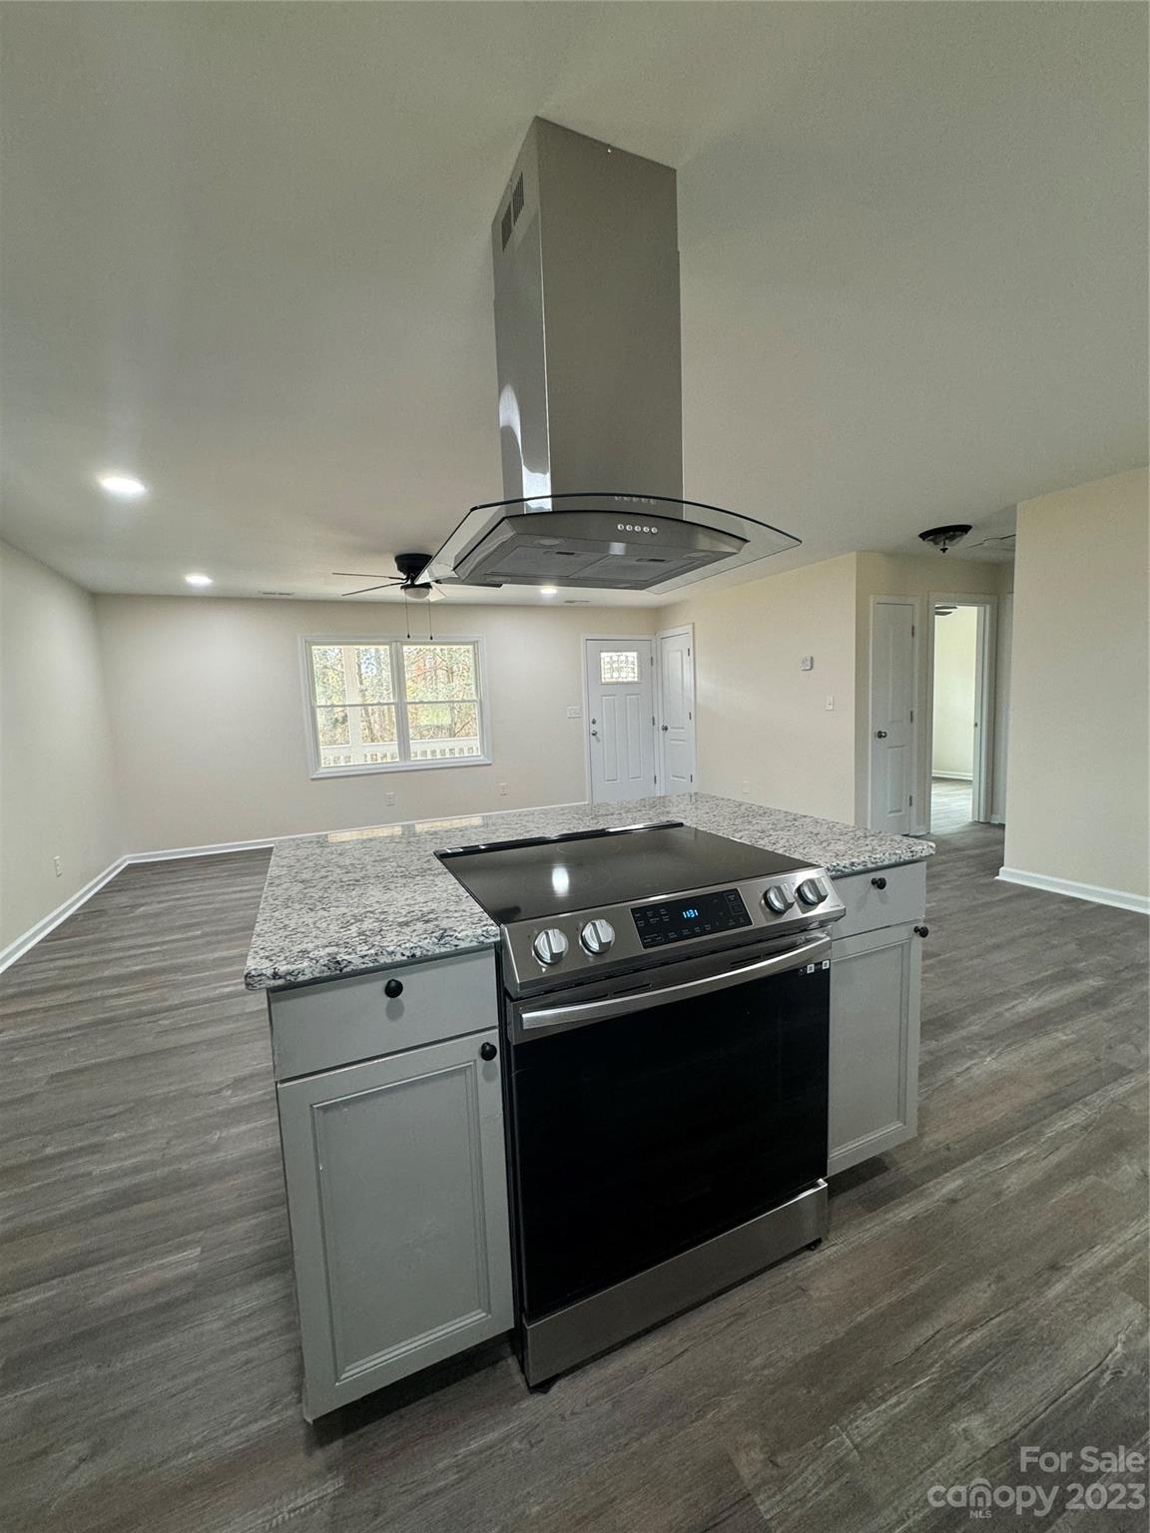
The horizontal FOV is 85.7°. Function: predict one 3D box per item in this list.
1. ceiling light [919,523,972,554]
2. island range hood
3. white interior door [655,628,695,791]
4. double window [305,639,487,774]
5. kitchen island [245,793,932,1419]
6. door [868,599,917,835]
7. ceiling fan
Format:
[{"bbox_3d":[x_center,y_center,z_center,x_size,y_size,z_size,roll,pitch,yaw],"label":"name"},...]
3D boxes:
[{"bbox_3d":[2.705,-1.640,4.523,0.336,0.145,0.336,-5,7,-24],"label":"ceiling light"},{"bbox_3d":[0.030,-0.873,1.430,0.750,0.810,0.630,-5,7,-24],"label":"island range hood"},{"bbox_3d":[1.270,-0.570,7.596,0.090,2.090,0.780,-5,7,-24],"label":"white interior door"},{"bbox_3d":[-1.866,-0.668,6.669,1.860,1.410,0.110,-5,7,-24],"label":"double window"},{"bbox_3d":[0.029,0.676,1.820,1.610,0.920,1.125,-5,7,-24],"label":"kitchen island"},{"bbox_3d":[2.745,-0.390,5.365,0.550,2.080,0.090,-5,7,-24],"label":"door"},{"bbox_3d":[-1.198,-1.417,4.679,1.280,0.310,1.280,-5,7,-24],"label":"ceiling fan"}]

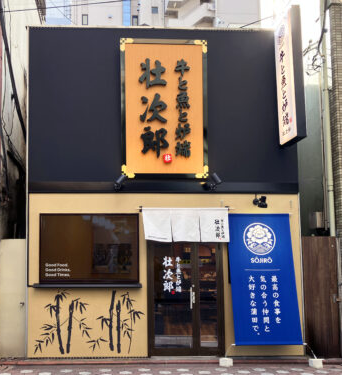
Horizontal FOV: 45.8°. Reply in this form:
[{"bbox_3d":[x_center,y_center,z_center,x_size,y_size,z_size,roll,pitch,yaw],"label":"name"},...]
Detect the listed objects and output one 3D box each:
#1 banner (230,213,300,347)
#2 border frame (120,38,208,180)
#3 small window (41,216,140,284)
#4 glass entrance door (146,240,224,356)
[{"bbox_3d":[1.543,1.486,6.738,1.083,2.116,0.050,0,-15,-2],"label":"banner"},{"bbox_3d":[-0.104,-1.369,7.053,1.496,2.444,0.120,0,-4,-2],"label":"border frame"},{"bbox_3d":[-1.383,1.047,6.924,1.678,1.187,0.100,0,-4,-2],"label":"small window"},{"bbox_3d":[0.258,1.815,6.952,1.296,2.110,0.100,0,-4,-2],"label":"glass entrance door"}]

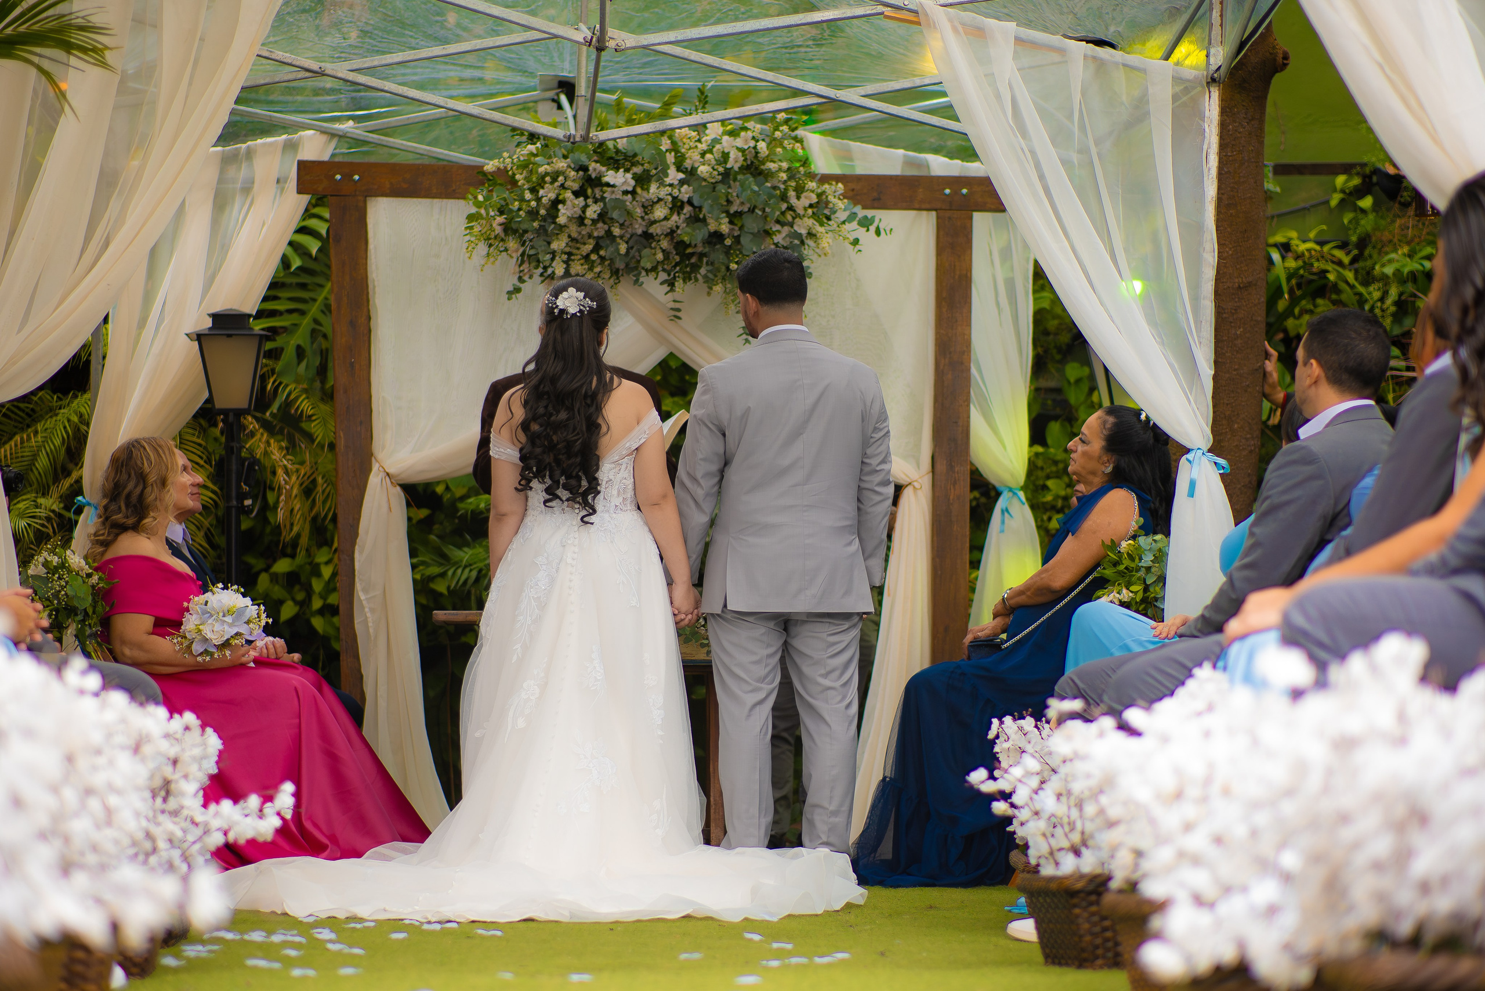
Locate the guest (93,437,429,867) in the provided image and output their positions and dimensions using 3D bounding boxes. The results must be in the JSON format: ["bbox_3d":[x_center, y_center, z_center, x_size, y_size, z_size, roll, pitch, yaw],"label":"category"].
[{"bbox_3d":[-1.367,0.443,9.850,0.950,1.230,0.600,0,0,-11],"label":"guest"}]

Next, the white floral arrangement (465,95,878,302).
[{"bbox_3d":[-0.230,-0.950,11.100,1.330,0.660,0.500,0,-1,-4],"label":"white floral arrangement"}]

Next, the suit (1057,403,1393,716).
[{"bbox_3d":[1.050,0.365,7.550,0.740,1.100,0.550,-1,-2,19],"label":"suit"}]

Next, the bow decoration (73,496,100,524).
[{"bbox_3d":[-2.216,0.049,11.700,0.100,0.100,0.060,0,-1,-9],"label":"bow decoration"}]

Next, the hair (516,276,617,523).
[{"bbox_3d":[-0.496,-0.270,9.780,0.290,0.700,0.260,0,-1,-7],"label":"hair"}]

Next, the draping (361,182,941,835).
[{"bbox_3d":[-0.280,0.040,10.750,1.800,2.030,0.300,0,0,-3],"label":"draping"}]

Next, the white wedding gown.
[{"bbox_3d":[-0.500,0.400,9.350,1.600,1.300,1.650,0,0,3],"label":"white wedding gown"}]

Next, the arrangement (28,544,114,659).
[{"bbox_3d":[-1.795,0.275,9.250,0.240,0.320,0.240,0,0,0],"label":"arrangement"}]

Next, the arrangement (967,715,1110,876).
[{"bbox_3d":[0.680,0.630,7.400,0.400,0.370,0.380,0,0,0],"label":"arrangement"}]

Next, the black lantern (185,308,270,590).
[{"bbox_3d":[-1.630,0.230,11.000,0.260,1.650,0.260,0,0,0],"label":"black lantern"}]

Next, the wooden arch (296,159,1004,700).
[{"bbox_3d":[-0.300,0.010,11.250,2.300,2.150,0.200,0,-1,-4],"label":"wooden arch"}]

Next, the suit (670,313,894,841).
[{"bbox_3d":[0.119,0.273,9.880,0.610,1.510,0.360,0,-1,-11],"label":"suit"}]

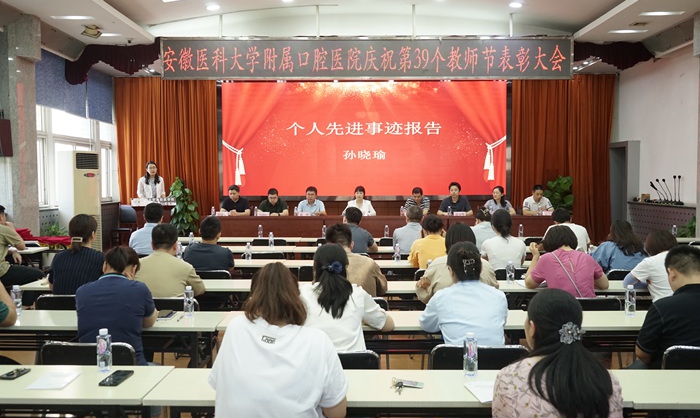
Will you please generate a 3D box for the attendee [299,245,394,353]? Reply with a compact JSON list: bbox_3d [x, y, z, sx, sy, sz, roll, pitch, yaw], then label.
[{"bbox_3d":[-0.066,0.798,3.091,0.540,1.220,0.750,0,3,3],"label":"attendee"}]

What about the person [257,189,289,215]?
[{"bbox_3d":[-1.319,0.238,9.989,0.520,1.200,0.720,0,3,1],"label":"person"}]

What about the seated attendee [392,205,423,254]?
[{"bbox_3d":[0.701,0.618,6.647,0.500,1.250,0.750,0,3,2],"label":"seated attendee"}]

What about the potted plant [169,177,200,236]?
[{"bbox_3d":[-2.712,0.183,9.554,0.500,1.410,0.500,0,3,1],"label":"potted plant"}]

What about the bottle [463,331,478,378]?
[{"bbox_3d":[0.522,0.629,2.516,0.062,0.184,0.062,0,3,0],"label":"bottle"}]

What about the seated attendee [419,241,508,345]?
[{"bbox_3d":[0.591,0.799,3.151,0.480,1.275,0.720,0,3,0],"label":"seated attendee"}]

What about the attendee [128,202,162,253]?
[{"bbox_3d":[-2.079,0.594,6.339,0.520,1.331,0.750,0,3,0],"label":"attendee"}]

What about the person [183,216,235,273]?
[{"bbox_3d":[-1.310,0.689,5.435,0.500,1.220,0.750,0,3,3],"label":"person"}]

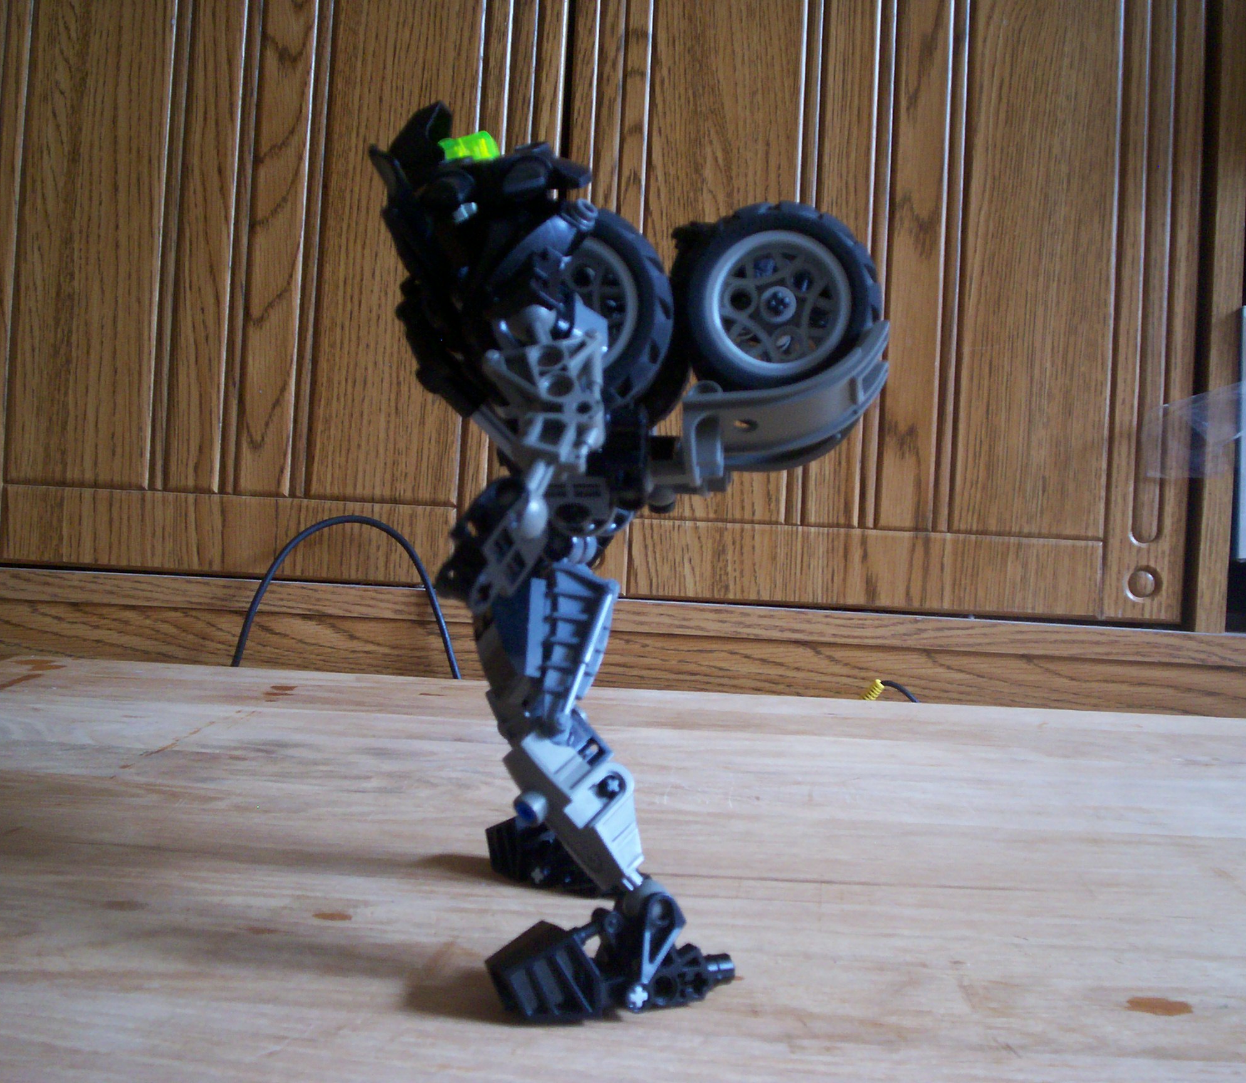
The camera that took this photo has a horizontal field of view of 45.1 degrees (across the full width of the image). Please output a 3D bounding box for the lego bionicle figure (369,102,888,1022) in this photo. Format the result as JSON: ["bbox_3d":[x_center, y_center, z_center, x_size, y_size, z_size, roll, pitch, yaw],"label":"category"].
[{"bbox_3d":[-0.005,-0.004,0.390,0.130,0.212,0.140,3,2,-8],"label":"lego bionicle figure"}]

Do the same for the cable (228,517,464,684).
[{"bbox_3d":[-0.162,0.034,0.890,0.137,0.100,0.025,3,2,0],"label":"cable"}]

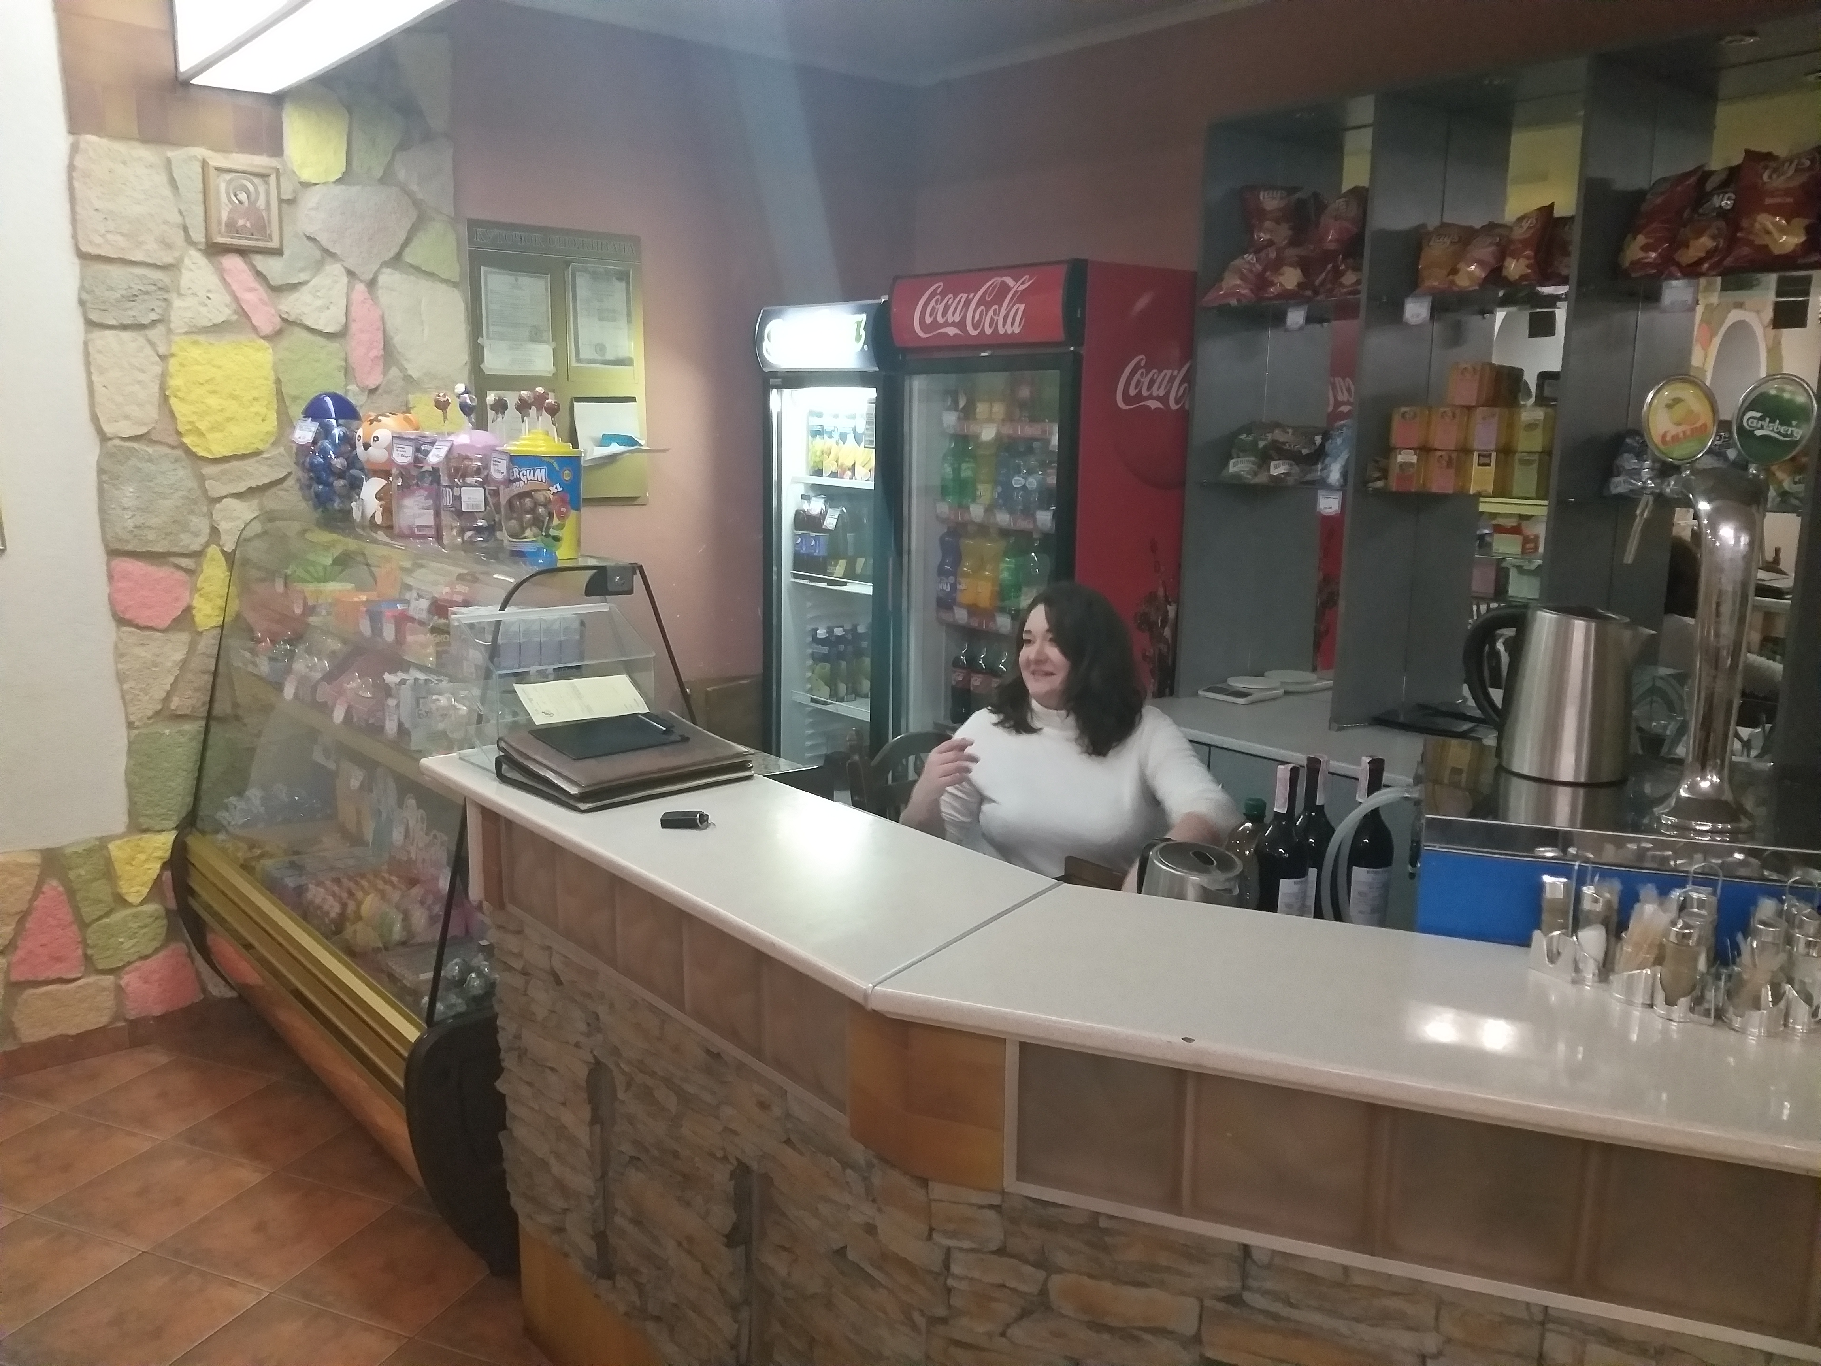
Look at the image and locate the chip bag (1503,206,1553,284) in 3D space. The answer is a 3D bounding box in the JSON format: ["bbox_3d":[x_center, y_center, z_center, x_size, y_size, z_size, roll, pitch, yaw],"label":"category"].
[{"bbox_3d":[1.366,-0.969,3.029,0.060,0.180,0.135,11,2,-41],"label":"chip bag"}]

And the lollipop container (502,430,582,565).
[{"bbox_3d":[-0.749,-0.379,2.780,0.160,0.265,0.150,2,11,5],"label":"lollipop container"}]

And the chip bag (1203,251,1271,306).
[{"bbox_3d":[0.869,-1.061,3.572,0.140,0.175,0.050,15,-25,38],"label":"chip bag"}]

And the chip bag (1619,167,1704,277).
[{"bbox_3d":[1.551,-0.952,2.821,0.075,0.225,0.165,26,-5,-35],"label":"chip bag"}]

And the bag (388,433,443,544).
[{"bbox_3d":[-1.157,-0.461,3.200,0.120,0.250,0.110,2,11,5],"label":"bag"}]

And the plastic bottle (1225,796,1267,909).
[{"bbox_3d":[0.539,0.313,2.173,0.088,0.265,0.088,5,11,20],"label":"plastic bottle"}]

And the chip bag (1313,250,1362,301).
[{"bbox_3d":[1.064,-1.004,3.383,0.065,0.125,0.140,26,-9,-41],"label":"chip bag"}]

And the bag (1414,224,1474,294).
[{"bbox_3d":[1.244,-0.992,3.185,0.135,0.170,0.050,12,3,39],"label":"bag"}]

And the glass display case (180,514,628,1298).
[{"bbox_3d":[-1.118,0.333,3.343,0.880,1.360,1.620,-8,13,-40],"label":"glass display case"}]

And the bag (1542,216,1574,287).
[{"bbox_3d":[1.442,-0.958,3.036,0.135,0.165,0.050,10,14,41],"label":"bag"}]

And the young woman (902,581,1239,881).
[{"bbox_3d":[0.275,0.521,2.560,0.560,1.396,0.600,4,11,14],"label":"young woman"}]

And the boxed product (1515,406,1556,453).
[{"bbox_3d":[1.400,-0.569,3.062,0.075,0.097,0.080,-10,15,-43],"label":"boxed product"}]

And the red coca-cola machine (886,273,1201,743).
[{"bbox_3d":[0.433,-0.085,3.924,0.680,2.063,0.690,-9,15,-41],"label":"red coca-cola machine"}]

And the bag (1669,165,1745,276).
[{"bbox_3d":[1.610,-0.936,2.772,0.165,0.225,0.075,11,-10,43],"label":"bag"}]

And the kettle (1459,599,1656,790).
[{"bbox_3d":[0.822,0.001,1.725,0.238,0.222,0.166,6,11,26],"label":"kettle"}]

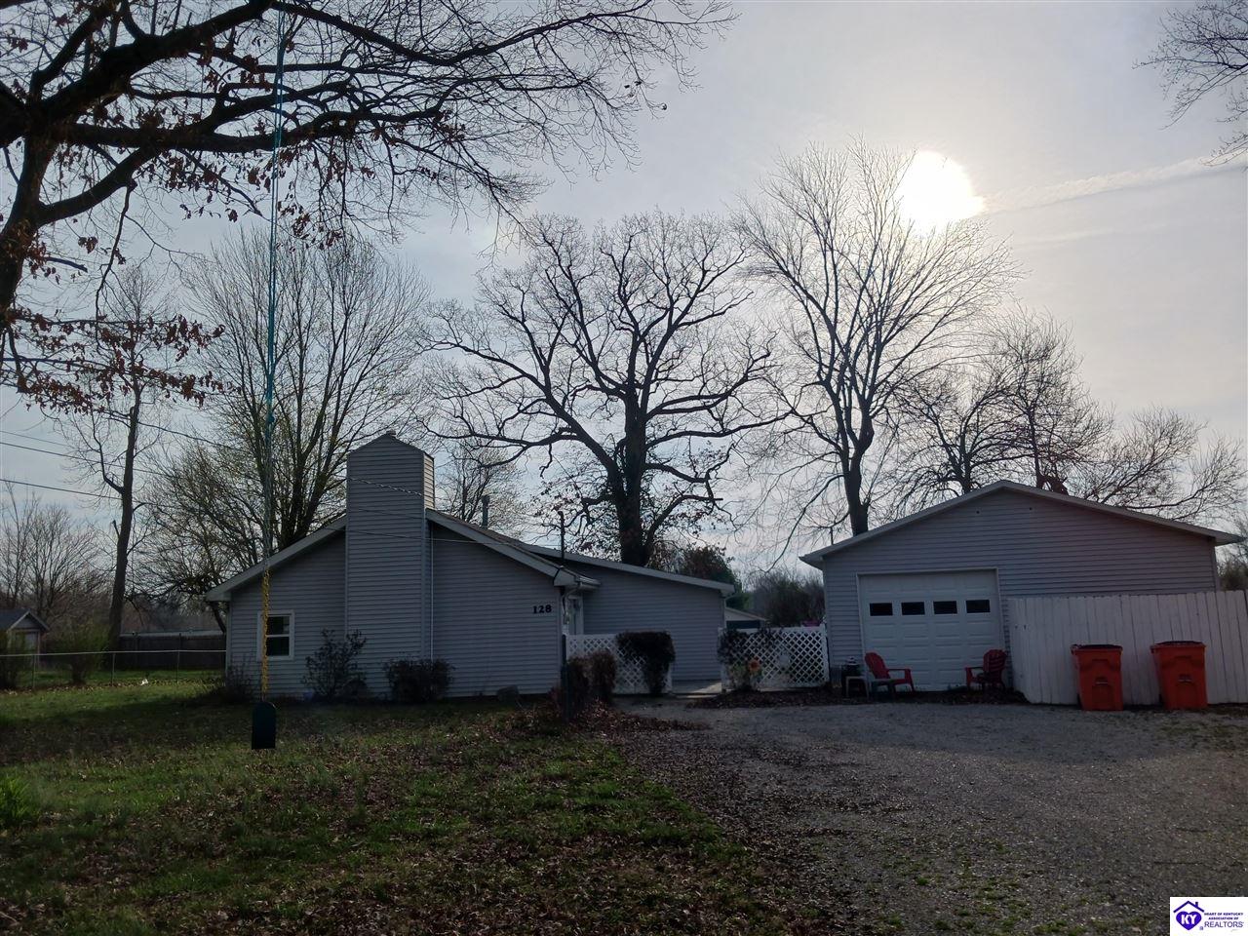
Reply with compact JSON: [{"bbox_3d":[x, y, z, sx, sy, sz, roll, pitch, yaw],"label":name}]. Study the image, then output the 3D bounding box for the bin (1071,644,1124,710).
[{"bbox_3d":[7.848,3.450,16.214,0.720,1.080,0.850,-4,-9,15],"label":"bin"}]

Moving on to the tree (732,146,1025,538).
[{"bbox_3d":[9.447,-2.886,34.979,10.600,19.000,10.200,-4,-9,15],"label":"tree"}]

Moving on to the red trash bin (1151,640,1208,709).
[{"bbox_3d":[8.663,3.235,15.200,0.630,1.060,0.720,-5,-10,15],"label":"red trash bin"}]

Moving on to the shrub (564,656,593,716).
[{"bbox_3d":[-0.797,3.963,17.887,0.560,1.030,0.550,-2,-9,0],"label":"shrub"}]

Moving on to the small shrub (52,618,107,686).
[{"bbox_3d":[-21.145,7.099,37.800,2.150,2.610,2.100,-2,-9,0],"label":"small shrub"}]

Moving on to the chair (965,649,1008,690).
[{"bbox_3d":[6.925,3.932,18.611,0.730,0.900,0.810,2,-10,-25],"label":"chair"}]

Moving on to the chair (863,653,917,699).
[{"bbox_3d":[5.181,4.069,19.088,0.730,0.900,0.820,5,-11,-39],"label":"chair"}]

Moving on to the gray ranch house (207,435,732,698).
[{"bbox_3d":[-3.180,3.078,27.741,12.080,6.010,12.300,-3,-9,3],"label":"gray ranch house"}]

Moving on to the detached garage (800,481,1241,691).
[{"bbox_3d":[8.823,2.888,23.353,8.300,4.120,8.600,-4,-9,14],"label":"detached garage"}]

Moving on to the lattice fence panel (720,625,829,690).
[{"bbox_3d":[3.391,4.263,22.007,2.420,1.350,0.100,-2,-9,-2],"label":"lattice fence panel"}]

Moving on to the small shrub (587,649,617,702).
[{"bbox_3d":[-0.457,4.341,20.300,0.600,1.040,0.600,-2,-9,0],"label":"small shrub"}]

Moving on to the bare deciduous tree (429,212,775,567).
[{"bbox_3d":[-0.810,-1.465,38.732,13.800,18.500,13.100,-2,-9,0],"label":"bare deciduous tree"}]

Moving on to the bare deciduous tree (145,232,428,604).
[{"bbox_3d":[-12.451,-0.845,35.461,11.000,16.700,10.400,1,-9,-20],"label":"bare deciduous tree"}]

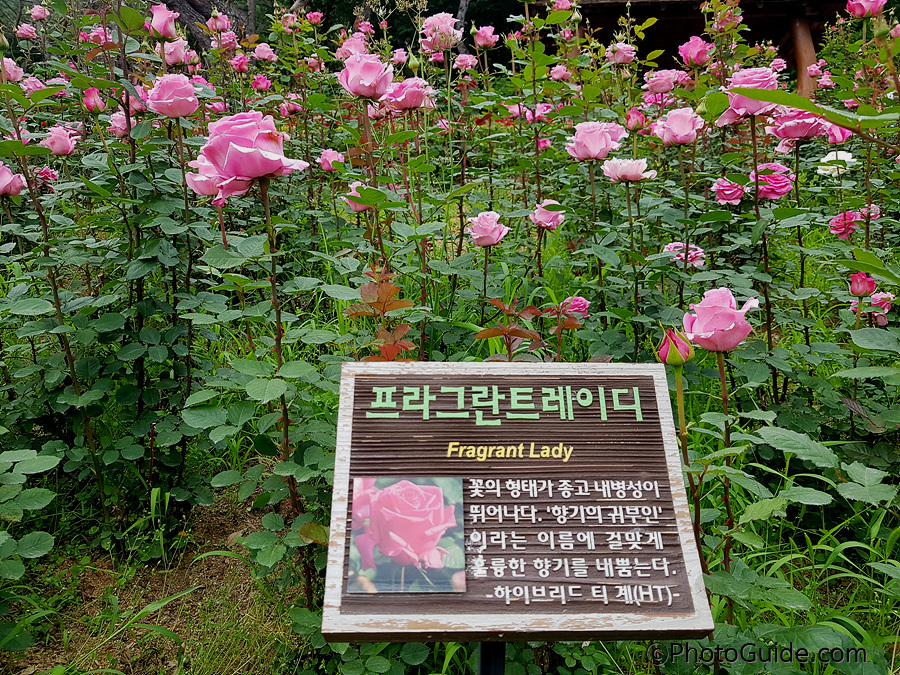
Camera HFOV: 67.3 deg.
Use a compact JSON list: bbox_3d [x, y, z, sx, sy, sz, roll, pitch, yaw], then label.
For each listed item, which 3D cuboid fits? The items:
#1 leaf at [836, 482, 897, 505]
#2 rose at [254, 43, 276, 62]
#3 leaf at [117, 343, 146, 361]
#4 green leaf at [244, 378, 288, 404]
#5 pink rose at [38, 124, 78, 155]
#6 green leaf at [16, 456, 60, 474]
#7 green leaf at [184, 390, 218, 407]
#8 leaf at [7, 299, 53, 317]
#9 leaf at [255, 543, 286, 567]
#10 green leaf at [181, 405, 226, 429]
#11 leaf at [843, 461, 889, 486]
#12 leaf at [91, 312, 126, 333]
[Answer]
[{"bbox_3d":[0.481,0.179,0.780,0.067,0.014,0.060,0,25,-7],"label":"leaf"},{"bbox_3d":[-0.655,-1.012,2.400,0.083,0.068,0.080,-5,23,-13],"label":"rose"},{"bbox_3d":[-0.613,0.028,1.300,0.061,0.014,0.038,-20,53,0],"label":"leaf"},{"bbox_3d":[-0.263,0.077,0.970,0.058,0.013,0.068,3,30,5],"label":"green leaf"},{"bbox_3d":[-0.929,-0.469,1.600,0.088,0.067,0.082,-12,25,-27],"label":"pink rose"},{"bbox_3d":[-0.580,0.178,0.950,0.066,0.012,0.038,-12,26,0],"label":"green leaf"},{"bbox_3d":[-0.367,0.092,1.000,0.055,0.012,0.034,-19,28,0],"label":"green leaf"},{"bbox_3d":[-0.776,-0.056,1.250,0.076,0.013,0.048,-5,42,-5],"label":"leaf"},{"bbox_3d":[-0.305,0.369,1.150,0.052,0.015,0.055,-12,34,-18],"label":"leaf"},{"bbox_3d":[-0.370,0.121,1.020,0.066,0.013,0.047,-1,37,-1],"label":"green leaf"},{"bbox_3d":[0.467,0.153,0.760,0.052,0.014,0.048,22,37,33],"label":"leaf"},{"bbox_3d":[-0.589,-0.026,1.170,0.058,0.014,0.042,0,47,0],"label":"leaf"}]

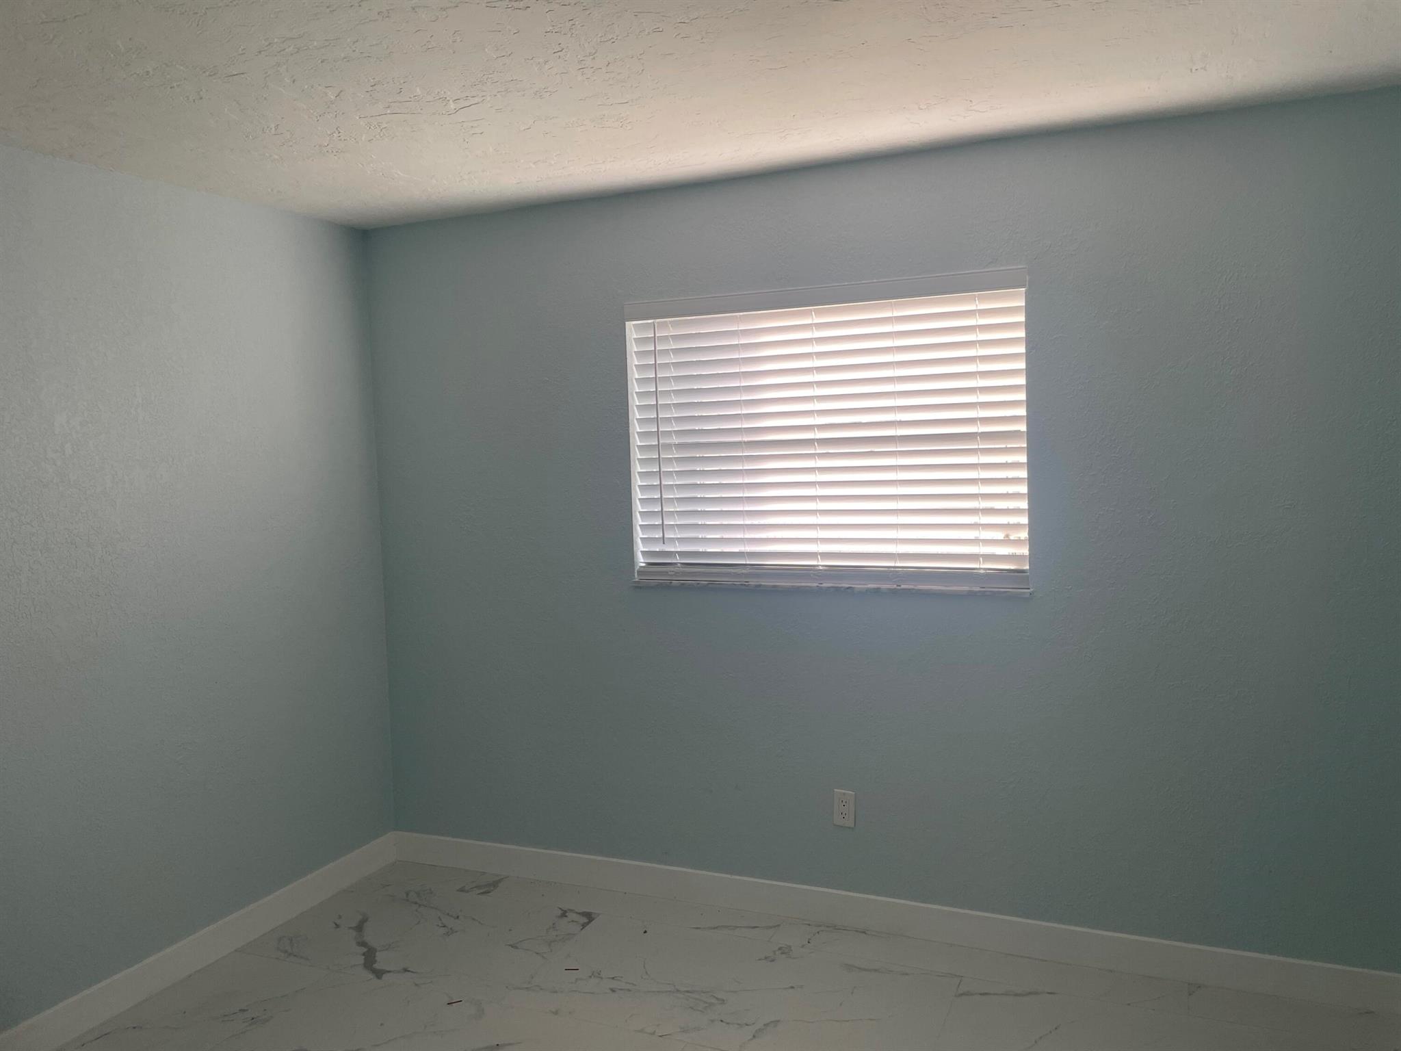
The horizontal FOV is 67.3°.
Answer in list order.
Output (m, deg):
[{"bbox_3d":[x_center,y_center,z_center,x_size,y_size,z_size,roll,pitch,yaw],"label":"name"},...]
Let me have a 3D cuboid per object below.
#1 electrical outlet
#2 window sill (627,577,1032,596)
[{"bbox_3d":[0.460,0.906,3.361,0.070,0.115,0.008,0,4,23],"label":"electrical outlet"},{"bbox_3d":[0.389,0.195,3.375,1.305,0.022,0.090,0,4,23],"label":"window sill"}]

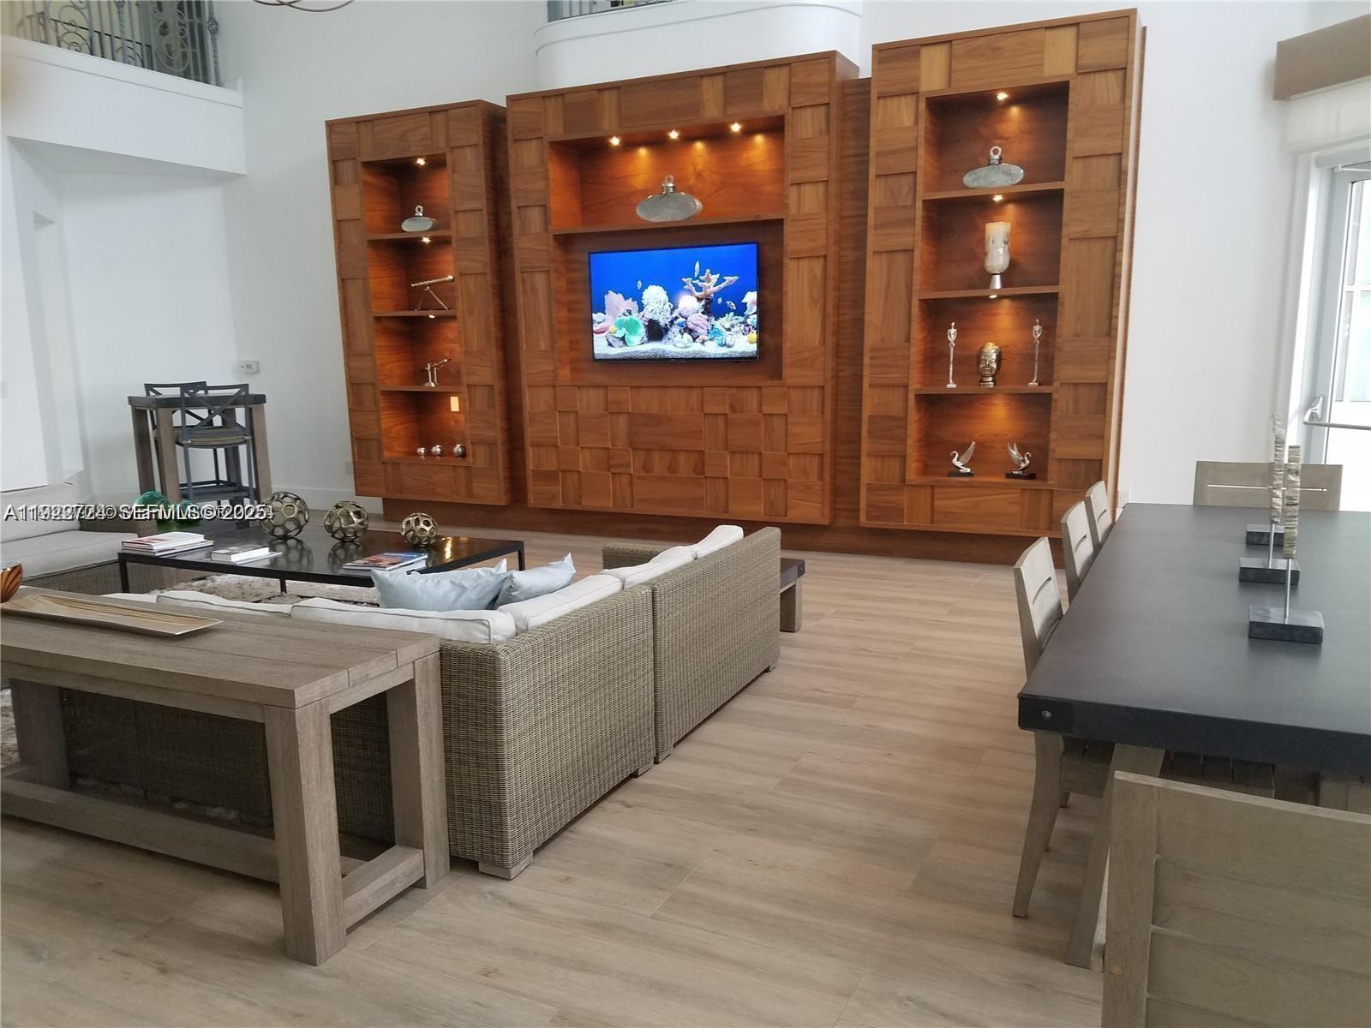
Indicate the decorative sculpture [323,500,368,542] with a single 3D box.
[{"bbox_3d":[-1.947,0.040,5.904,0.243,0.243,0.243,4,11,27],"label":"decorative sculpture"}]

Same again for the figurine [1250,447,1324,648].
[{"bbox_3d":[1.553,0.067,2.640,0.160,0.489,0.175,4,11,27],"label":"figurine"}]

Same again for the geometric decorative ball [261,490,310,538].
[{"bbox_3d":[-2.346,0.006,6.039,0.280,0.280,0.280,4,11,27],"label":"geometric decorative ball"}]

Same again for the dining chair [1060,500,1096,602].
[{"bbox_3d":[1.566,0.475,3.354,0.605,0.950,0.455,4,11,29],"label":"dining chair"}]

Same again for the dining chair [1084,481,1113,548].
[{"bbox_3d":[1.841,0.387,3.857,0.605,0.950,0.455,4,11,29],"label":"dining chair"}]

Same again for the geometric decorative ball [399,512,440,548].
[{"bbox_3d":[-1.472,0.086,5.705,0.200,0.200,0.200,-1,9,0],"label":"geometric decorative ball"}]

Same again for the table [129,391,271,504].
[{"bbox_3d":[-4.333,-0.494,9.261,0.704,1.147,0.922,8,13,44],"label":"table"}]

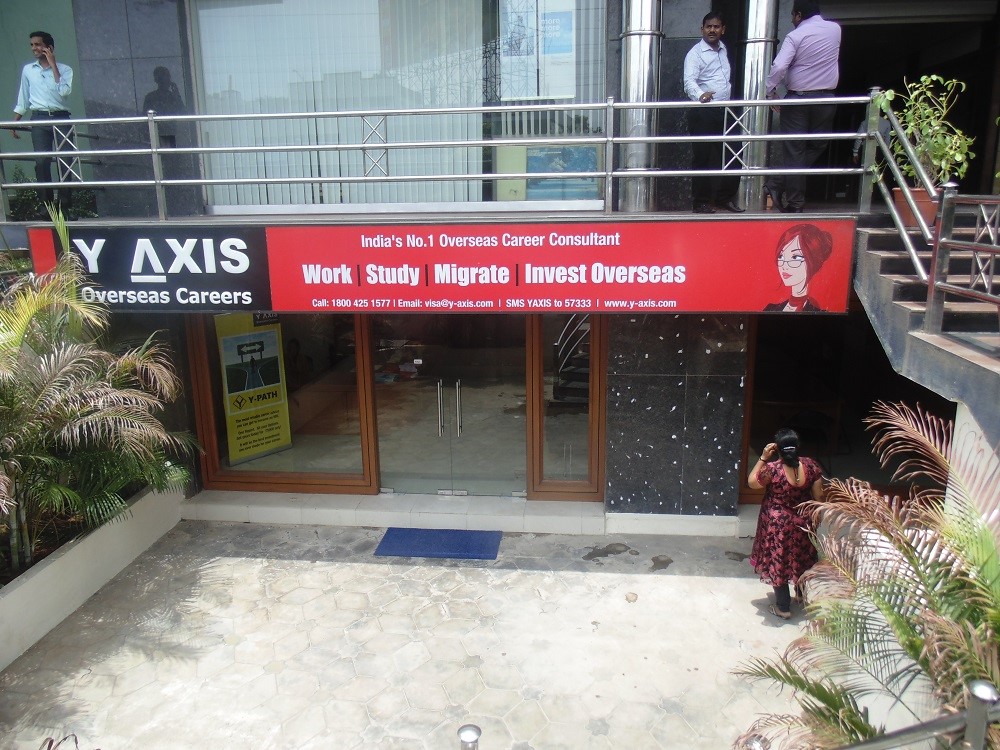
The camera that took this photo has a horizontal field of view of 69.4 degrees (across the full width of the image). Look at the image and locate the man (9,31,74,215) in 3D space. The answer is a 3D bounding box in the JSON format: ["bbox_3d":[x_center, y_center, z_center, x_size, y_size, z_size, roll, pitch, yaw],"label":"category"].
[{"bbox_3d":[-4.353,-2.377,6.905,0.570,1.670,0.360,-4,12,-16],"label":"man"}]

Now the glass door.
[{"bbox_3d":[-0.546,0.317,7.895,1.690,2.150,0.070,1,12,6],"label":"glass door"}]

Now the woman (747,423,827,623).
[{"bbox_3d":[2.295,1.196,5.873,0.570,1.540,0.420,2,12,11],"label":"woman"}]

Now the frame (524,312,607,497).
[{"bbox_3d":[0.710,0.305,7.716,0.840,2.220,0.100,1,12,6],"label":"frame"}]

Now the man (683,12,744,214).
[{"bbox_3d":[1.843,-2.253,6.263,0.500,1.660,0.400,-5,12,-18],"label":"man"}]

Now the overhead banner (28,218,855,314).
[{"bbox_3d":[-0.720,-0.956,6.464,7.391,0.806,0.150,1,12,6],"label":"overhead banner"}]

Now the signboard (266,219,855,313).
[{"bbox_3d":[0.428,-0.940,6.333,5.080,0.806,0.120,1,12,6],"label":"signboard"}]

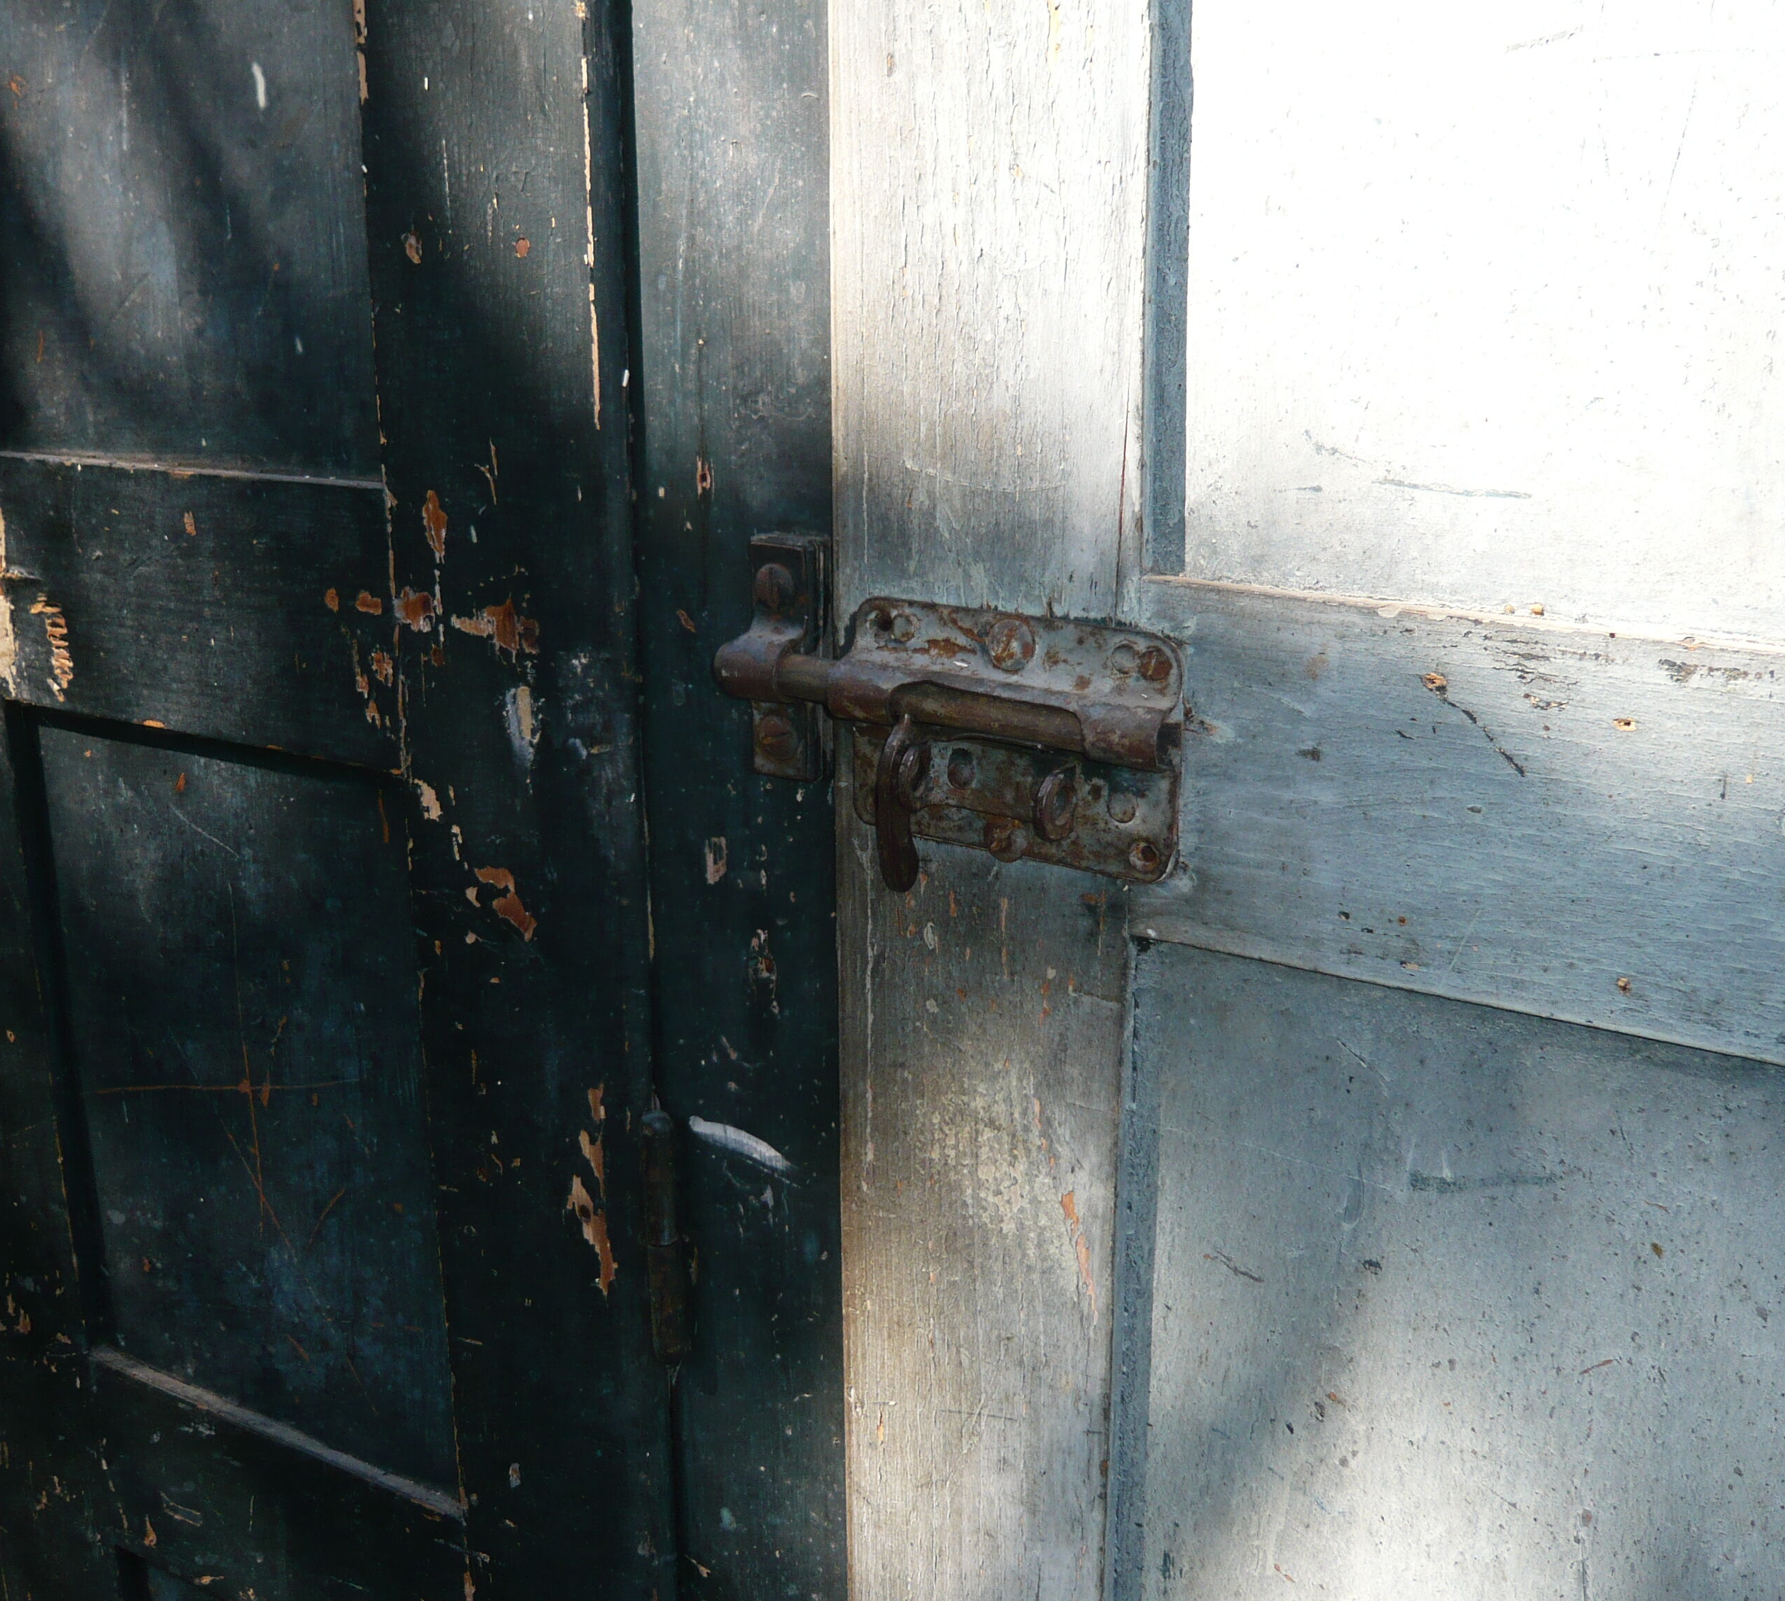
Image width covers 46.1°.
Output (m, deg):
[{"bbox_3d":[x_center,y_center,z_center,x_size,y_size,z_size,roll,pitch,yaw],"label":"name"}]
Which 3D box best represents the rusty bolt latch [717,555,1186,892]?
[{"bbox_3d":[0.008,-0.016,0.561,0.143,0.069,0.025,10,19,32],"label":"rusty bolt latch"}]

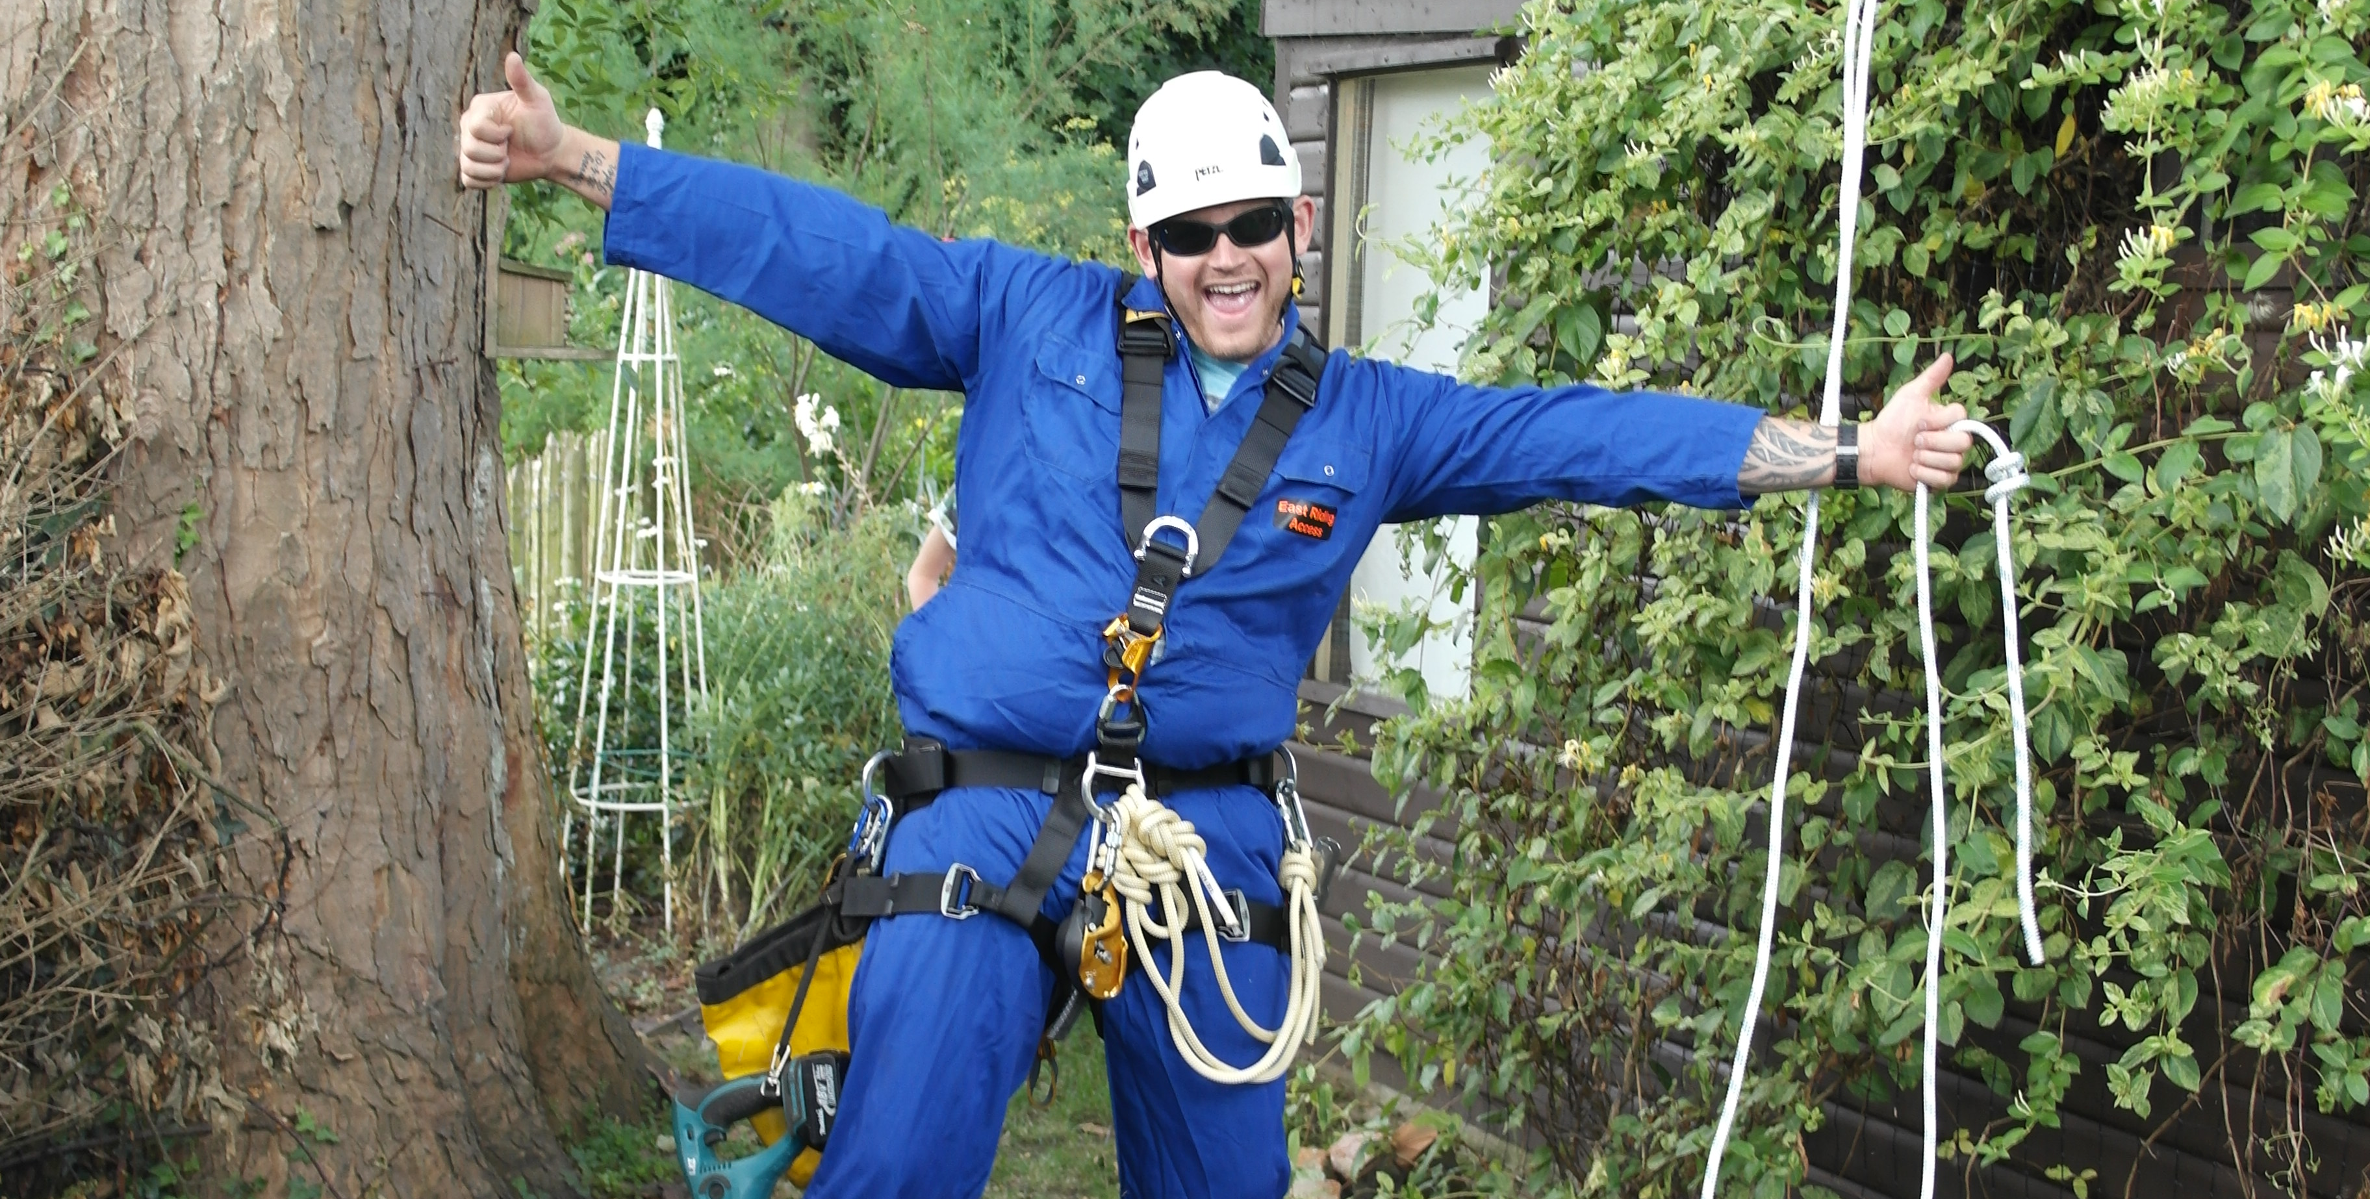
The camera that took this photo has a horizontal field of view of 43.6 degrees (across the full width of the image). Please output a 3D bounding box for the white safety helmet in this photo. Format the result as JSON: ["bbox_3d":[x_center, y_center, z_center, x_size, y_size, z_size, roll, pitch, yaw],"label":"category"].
[{"bbox_3d":[0.034,-0.503,3.320,0.205,0.168,0.270,-9,8,4],"label":"white safety helmet"}]

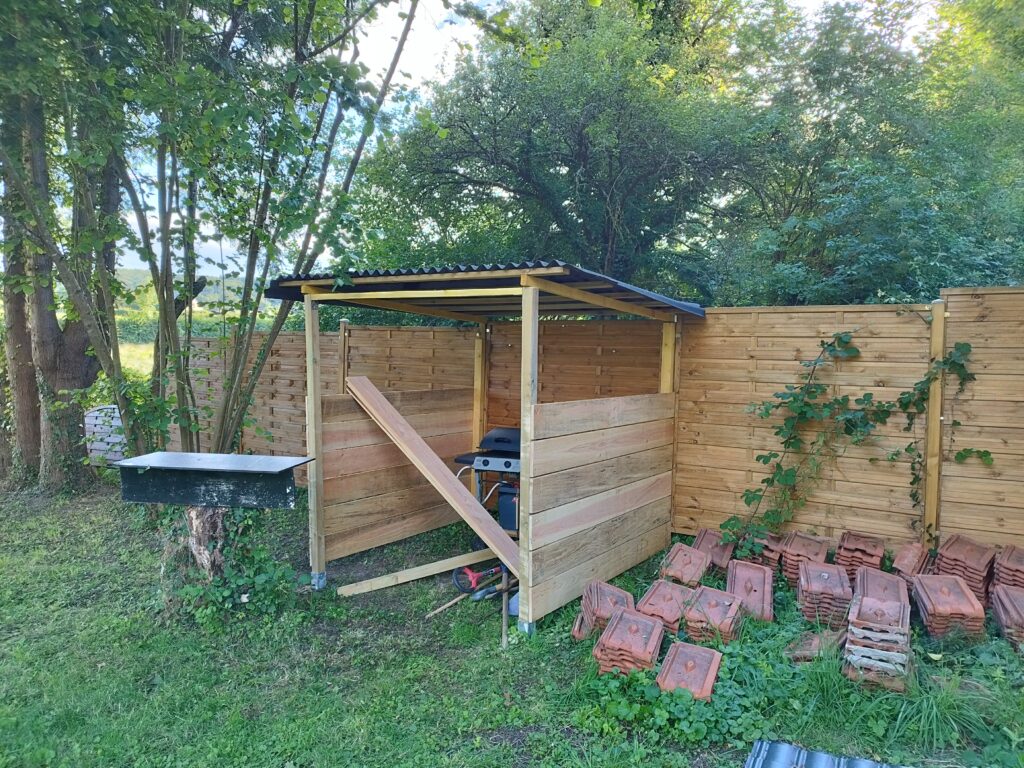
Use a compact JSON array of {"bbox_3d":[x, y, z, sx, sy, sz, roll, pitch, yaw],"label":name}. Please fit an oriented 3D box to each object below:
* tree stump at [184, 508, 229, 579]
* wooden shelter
[{"bbox_3d":[-2.170,1.140,5.050,0.330,0.580,0.330,2,2,35],"label":"tree stump"},{"bbox_3d":[-0.122,0.326,5.339,2.480,2.150,2.170,2,2,35],"label":"wooden shelter"}]

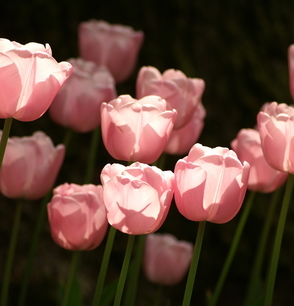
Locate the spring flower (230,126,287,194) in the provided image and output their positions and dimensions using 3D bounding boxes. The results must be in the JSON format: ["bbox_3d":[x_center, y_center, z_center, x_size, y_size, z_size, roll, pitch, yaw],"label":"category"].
[{"bbox_3d":[0.106,0.007,2.680,0.055,0.058,0.055,12,9,0],"label":"spring flower"}]

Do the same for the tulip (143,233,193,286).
[{"bbox_3d":[0.023,0.113,3.050,0.053,0.055,0.053,6,9,0],"label":"tulip"}]

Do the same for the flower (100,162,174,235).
[{"bbox_3d":[-0.008,0.040,2.550,0.065,0.061,0.063,6,5,0],"label":"flower"}]

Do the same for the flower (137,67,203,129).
[{"bbox_3d":[0.022,-0.051,2.660,0.062,0.057,0.060,6,5,0],"label":"flower"}]

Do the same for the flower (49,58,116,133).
[{"bbox_3d":[-0.062,-0.056,2.780,0.065,0.068,0.063,6,5,0],"label":"flower"}]

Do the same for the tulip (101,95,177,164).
[{"bbox_3d":[-0.006,-0.020,2.500,0.065,0.058,0.065,6,9,0],"label":"tulip"}]

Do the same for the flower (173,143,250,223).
[{"bbox_3d":[0.057,0.027,2.530,0.065,0.065,0.063,5,5,0],"label":"flower"}]

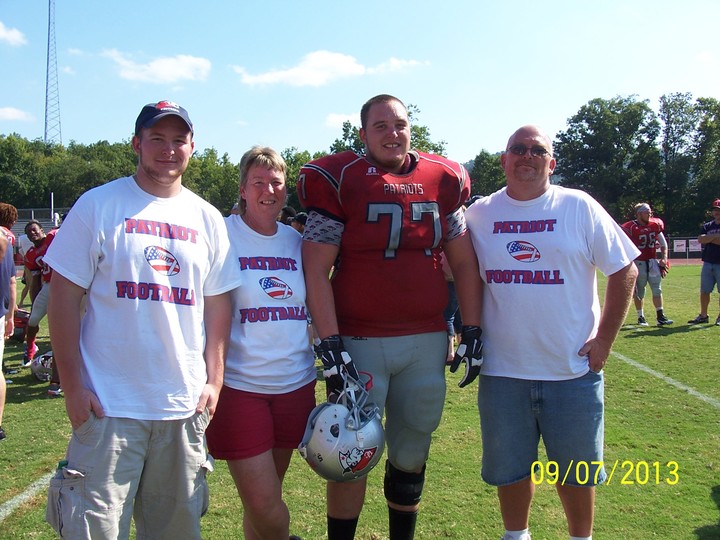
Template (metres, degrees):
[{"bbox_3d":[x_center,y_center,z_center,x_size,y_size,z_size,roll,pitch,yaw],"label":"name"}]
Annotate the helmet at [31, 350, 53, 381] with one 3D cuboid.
[{"bbox_3d":[-2.872,0.885,6.680,0.250,0.275,0.310,-2,4,-41],"label":"helmet"}]

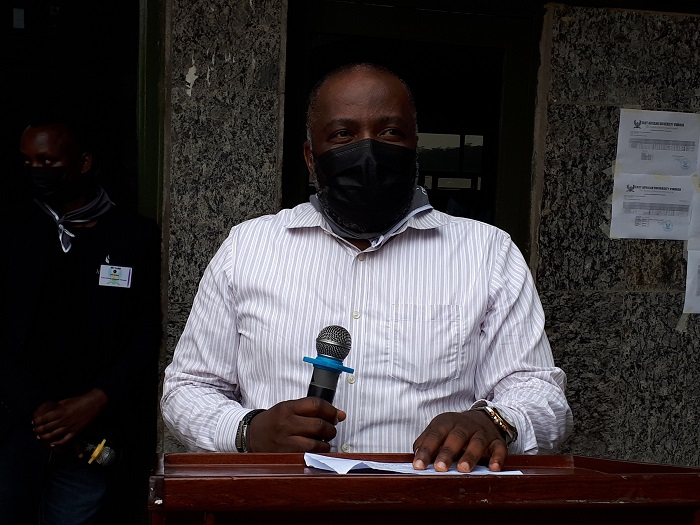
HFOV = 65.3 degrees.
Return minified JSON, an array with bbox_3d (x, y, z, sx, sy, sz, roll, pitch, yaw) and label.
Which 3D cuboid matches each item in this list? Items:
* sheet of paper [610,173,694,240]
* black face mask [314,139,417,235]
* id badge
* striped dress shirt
[{"bbox_3d":[1.020,-0.185,1.840,0.297,0.210,0.003,1,3,-8],"label":"sheet of paper"},{"bbox_3d":[0.023,-0.113,0.820,0.150,0.130,0.100,0,3,-8],"label":"black face mask"},{"bbox_3d":[-0.639,0.039,1.490,0.086,0.055,0.003,5,2,-6],"label":"id badge"},{"bbox_3d":[0.022,0.175,0.940,0.670,0.580,0.380,2,3,1],"label":"striped dress shirt"}]

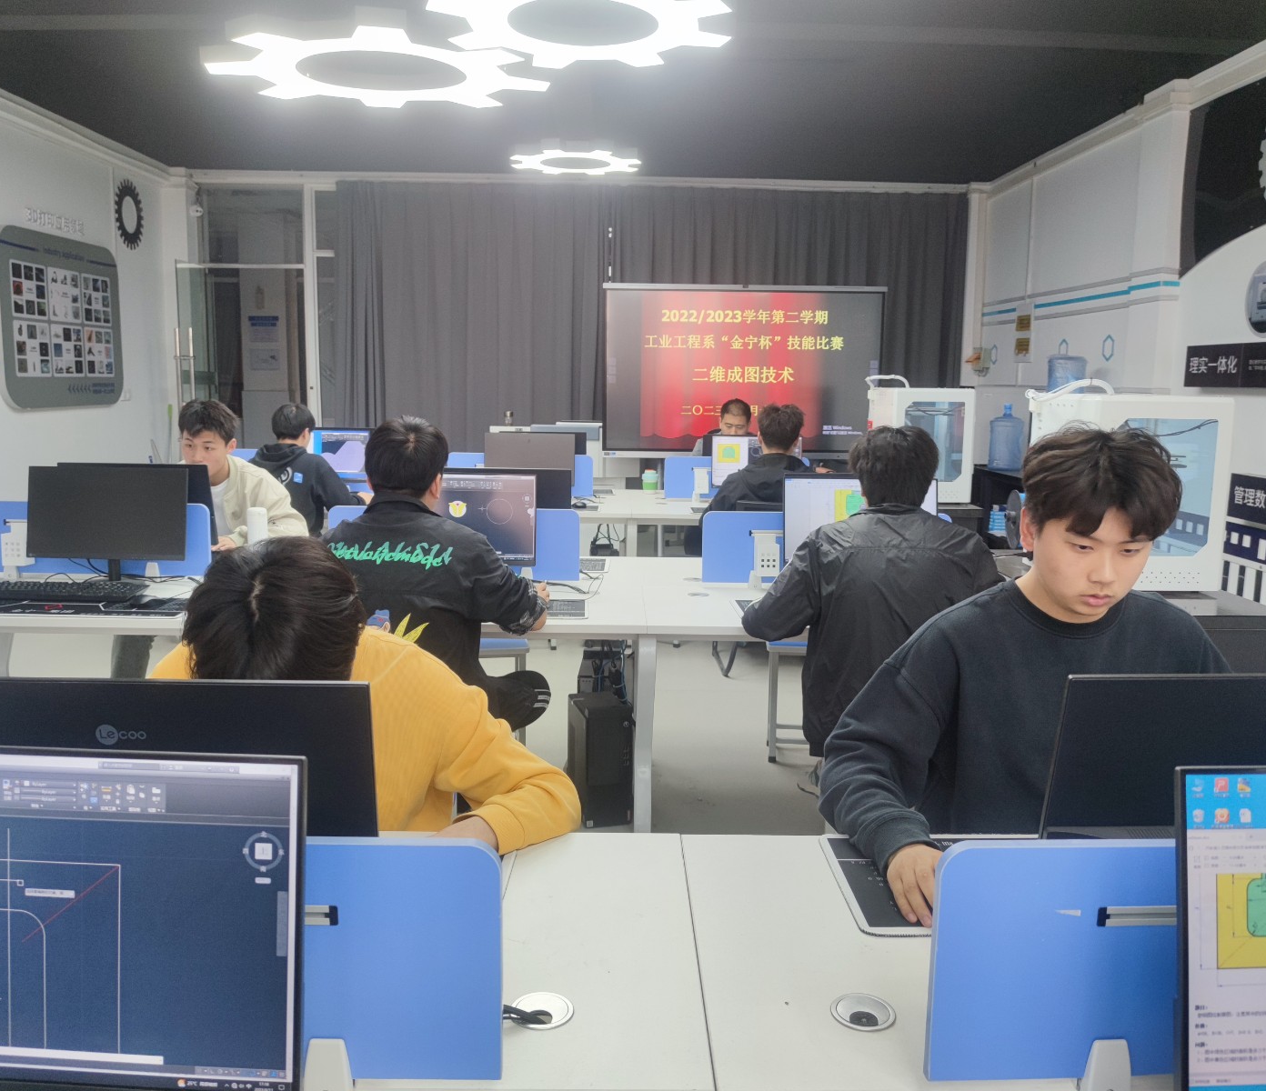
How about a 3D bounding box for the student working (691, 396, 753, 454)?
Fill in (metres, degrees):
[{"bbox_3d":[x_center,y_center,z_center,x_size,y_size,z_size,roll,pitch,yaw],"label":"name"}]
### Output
[{"bbox_3d":[0.613,-0.252,6.198,0.520,1.320,0.680,1,9,-1],"label":"student working"}]

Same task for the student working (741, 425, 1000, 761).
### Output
[{"bbox_3d":[0.682,0.333,2.905,0.680,1.330,0.800,0,9,-1],"label":"student working"}]

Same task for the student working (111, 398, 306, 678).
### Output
[{"bbox_3d":[-1.560,0.092,3.907,0.580,1.330,0.720,5,10,21],"label":"student working"}]

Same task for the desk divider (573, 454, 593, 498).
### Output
[{"bbox_3d":[-0.636,-0.388,5.578,0.820,0.250,0.030,1,9,-1],"label":"desk divider"}]

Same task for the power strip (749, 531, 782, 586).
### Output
[{"bbox_3d":[0.431,0.037,3.279,0.105,0.175,0.045,1,9,-1],"label":"power strip"}]

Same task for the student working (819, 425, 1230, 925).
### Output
[{"bbox_3d":[0.616,0.486,1.647,0.600,1.350,0.700,0,10,-7],"label":"student working"}]

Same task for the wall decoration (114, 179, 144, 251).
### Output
[{"bbox_3d":[-3.974,-2.624,7.999,0.040,0.548,0.548,0,9,-1],"label":"wall decoration"}]

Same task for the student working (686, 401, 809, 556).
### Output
[{"bbox_3d":[0.647,-0.072,5.291,0.660,1.340,0.800,0,9,-1],"label":"student working"}]

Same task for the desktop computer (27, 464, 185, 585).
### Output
[{"bbox_3d":[-1.661,-0.059,3.192,0.480,0.370,0.180,1,9,-2],"label":"desktop computer"}]

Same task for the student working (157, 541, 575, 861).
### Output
[{"bbox_3d":[-0.447,0.574,1.631,0.700,1.250,0.760,0,9,-1],"label":"student working"}]

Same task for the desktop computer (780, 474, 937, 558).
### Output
[{"bbox_3d":[0.754,-0.037,3.361,0.540,0.410,0.180,2,10,11],"label":"desktop computer"}]

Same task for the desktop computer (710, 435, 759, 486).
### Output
[{"bbox_3d":[0.679,-0.401,5.474,0.490,0.375,0.180,1,9,-1],"label":"desktop computer"}]

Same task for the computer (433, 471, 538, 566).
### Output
[{"bbox_3d":[-0.582,-0.048,3.340,0.540,0.410,0.180,1,10,2],"label":"computer"}]

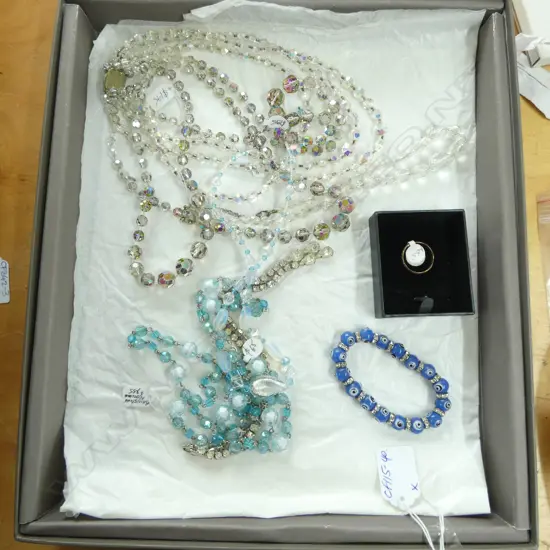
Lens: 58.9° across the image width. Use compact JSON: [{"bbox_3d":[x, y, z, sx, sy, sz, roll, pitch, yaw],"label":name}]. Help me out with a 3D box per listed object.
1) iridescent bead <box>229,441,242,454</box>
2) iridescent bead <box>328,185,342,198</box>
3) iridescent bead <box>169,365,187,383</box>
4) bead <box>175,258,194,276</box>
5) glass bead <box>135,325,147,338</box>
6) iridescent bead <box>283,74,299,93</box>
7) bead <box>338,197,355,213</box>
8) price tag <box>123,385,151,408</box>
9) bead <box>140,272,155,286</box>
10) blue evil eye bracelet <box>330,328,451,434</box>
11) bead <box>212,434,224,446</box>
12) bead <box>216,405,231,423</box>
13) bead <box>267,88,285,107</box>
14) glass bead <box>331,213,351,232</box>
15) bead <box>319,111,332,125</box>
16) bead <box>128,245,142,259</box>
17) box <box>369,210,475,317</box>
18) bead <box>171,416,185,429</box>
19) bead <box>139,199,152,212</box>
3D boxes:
[{"bbox_3d":[-0.026,0.113,0.320,0.008,0.008,0.008,1,82,2],"label":"iridescent bead"},{"bbox_3d":[0.040,-0.054,0.318,0.009,0.009,0.009,0,82,0],"label":"iridescent bead"},{"bbox_3d":[-0.059,0.060,0.297,0.011,0.011,0.011,0,82,0],"label":"iridescent bead"},{"bbox_3d":[-0.058,-0.005,0.312,0.011,0.011,0.011,1,83,0],"label":"bead"},{"bbox_3d":[-0.085,0.036,0.309,0.007,0.007,0.007,0,81,0],"label":"glass bead"},{"bbox_3d":[0.010,-0.126,0.322,0.011,0.011,0.011,0,82,0],"label":"iridescent bead"},{"bbox_3d":[0.046,-0.045,0.316,0.010,0.010,0.010,0,82,0],"label":"bead"},{"bbox_3d":[-0.087,0.076,0.305,0.017,0.001,0.012,7,82,1],"label":"price tag"},{"bbox_3d":[-0.082,0.003,0.313,0.009,0.009,0.009,1,83,0],"label":"bead"},{"bbox_3d":[0.076,0.071,0.323,0.085,0.010,0.051,34,85,6],"label":"blue evil eye bracelet"},{"bbox_3d":[-0.034,0.101,0.297,0.007,0.007,0.007,0,81,0],"label":"bead"},{"bbox_3d":[-0.032,0.085,0.298,0.009,0.009,0.010,1,83,0],"label":"bead"},{"bbox_3d":[0.001,-0.128,0.351,0.013,0.013,0.013,1,82,2],"label":"bead"},{"bbox_3d":[0.043,-0.034,0.318,0.012,0.012,0.012,0,81,0],"label":"glass bead"},{"bbox_3d":[0.036,-0.112,0.349,0.009,0.009,0.009,1,82,2],"label":"bead"},{"bbox_3d":[-0.097,-0.016,0.340,0.010,0.010,0.010,1,82,2],"label":"bead"},{"bbox_3d":[0.092,-0.007,0.310,0.056,0.019,0.066,-2,83,0],"label":"box"},{"bbox_3d":[-0.058,0.089,0.294,0.008,0.008,0.008,0,82,0],"label":"bead"},{"bbox_3d":[-0.085,-0.045,0.320,0.008,0.008,0.008,0,81,0],"label":"bead"}]

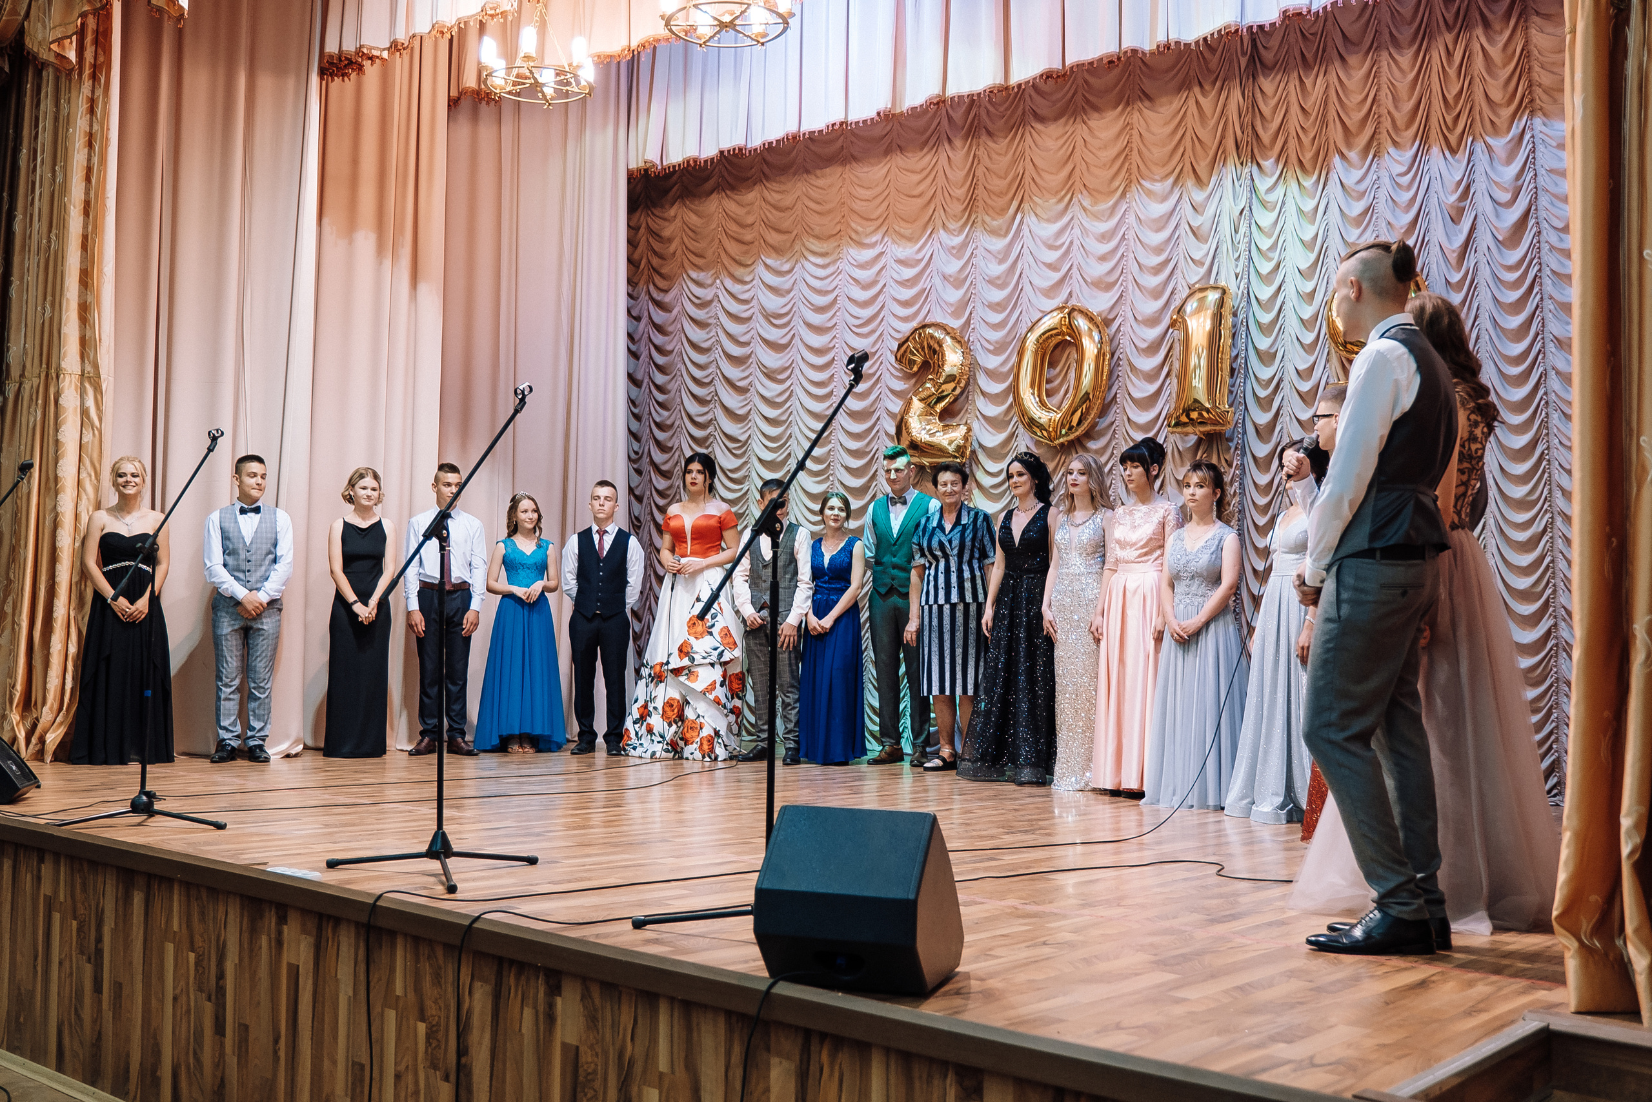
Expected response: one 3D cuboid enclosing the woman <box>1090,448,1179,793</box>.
[{"bbox_3d":[1.553,0.313,7.840,0.470,1.755,0.410,-2,-3,44],"label":"woman"}]

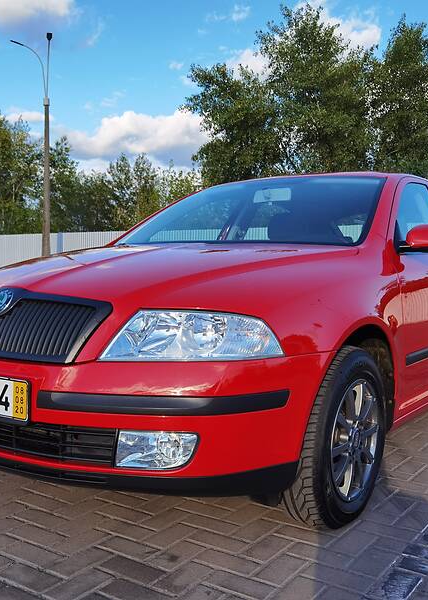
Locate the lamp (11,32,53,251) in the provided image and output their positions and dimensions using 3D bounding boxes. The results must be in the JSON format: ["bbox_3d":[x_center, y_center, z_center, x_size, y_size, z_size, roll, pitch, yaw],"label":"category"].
[{"bbox_3d":[-8.314,-6.358,28.552,1.950,11.700,1.200,1,2,0],"label":"lamp"}]

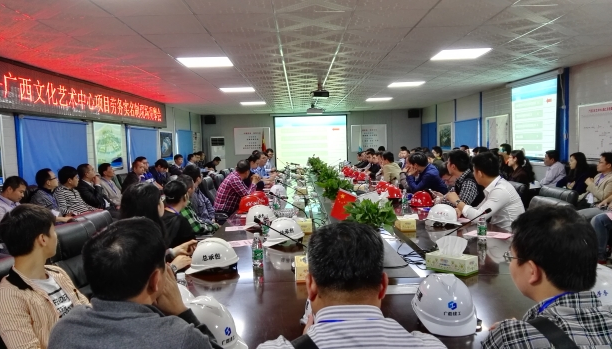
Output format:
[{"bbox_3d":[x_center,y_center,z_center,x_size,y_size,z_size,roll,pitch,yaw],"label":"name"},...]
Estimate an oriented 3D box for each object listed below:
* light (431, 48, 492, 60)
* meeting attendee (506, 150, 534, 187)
[{"bbox_3d":[1.939,-1.513,5.789,0.600,0.050,0.600,-2,4,-1],"label":"light"},{"bbox_3d":[3.050,0.263,7.083,0.800,1.238,0.500,-1,4,17],"label":"meeting attendee"}]

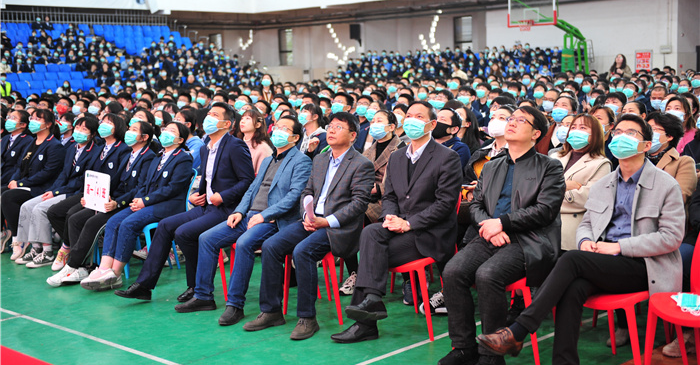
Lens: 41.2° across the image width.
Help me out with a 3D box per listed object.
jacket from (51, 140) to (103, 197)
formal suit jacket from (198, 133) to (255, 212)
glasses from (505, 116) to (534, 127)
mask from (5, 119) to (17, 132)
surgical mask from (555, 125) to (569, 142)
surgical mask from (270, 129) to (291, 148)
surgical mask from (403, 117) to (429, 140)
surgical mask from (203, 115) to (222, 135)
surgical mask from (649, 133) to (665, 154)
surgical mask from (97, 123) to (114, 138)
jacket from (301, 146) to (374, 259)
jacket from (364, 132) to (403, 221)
[{"bbox_3d":[-2.395,-0.105,8.192,0.430,0.550,0.380,3,5,38],"label":"jacket"},{"bbox_3d":[-0.883,-0.057,6.663,0.450,0.630,0.380,4,6,42],"label":"formal suit jacket"},{"bbox_3d":[0.885,-0.304,4.809,0.140,0.045,0.140,5,-11,46],"label":"glasses"},{"bbox_3d":[-3.279,-0.551,9.010,0.140,0.120,0.085,2,-7,33],"label":"mask"},{"bbox_3d":[1.531,-0.350,6.653,0.145,0.120,0.100,3,0,36],"label":"surgical mask"},{"bbox_3d":[-0.436,-0.278,6.021,0.150,0.125,0.100,5,-1,44],"label":"surgical mask"},{"bbox_3d":[0.370,-0.305,5.304,0.140,0.130,0.090,4,-3,42],"label":"surgical mask"},{"bbox_3d":[-0.973,-0.408,6.595,0.090,0.135,0.135,9,-3,-44],"label":"surgical mask"},{"bbox_3d":[1.748,-0.227,5.359,0.090,0.125,0.145,11,-2,-35],"label":"surgical mask"},{"bbox_3d":[-2.038,-0.433,7.769,0.140,0.120,0.085,2,-9,31],"label":"surgical mask"},{"bbox_3d":[-0.080,0.127,5.930,0.480,0.670,0.410,4,4,41],"label":"jacket"},{"bbox_3d":[0.221,-0.050,6.930,0.470,0.620,0.450,4,9,44],"label":"jacket"}]

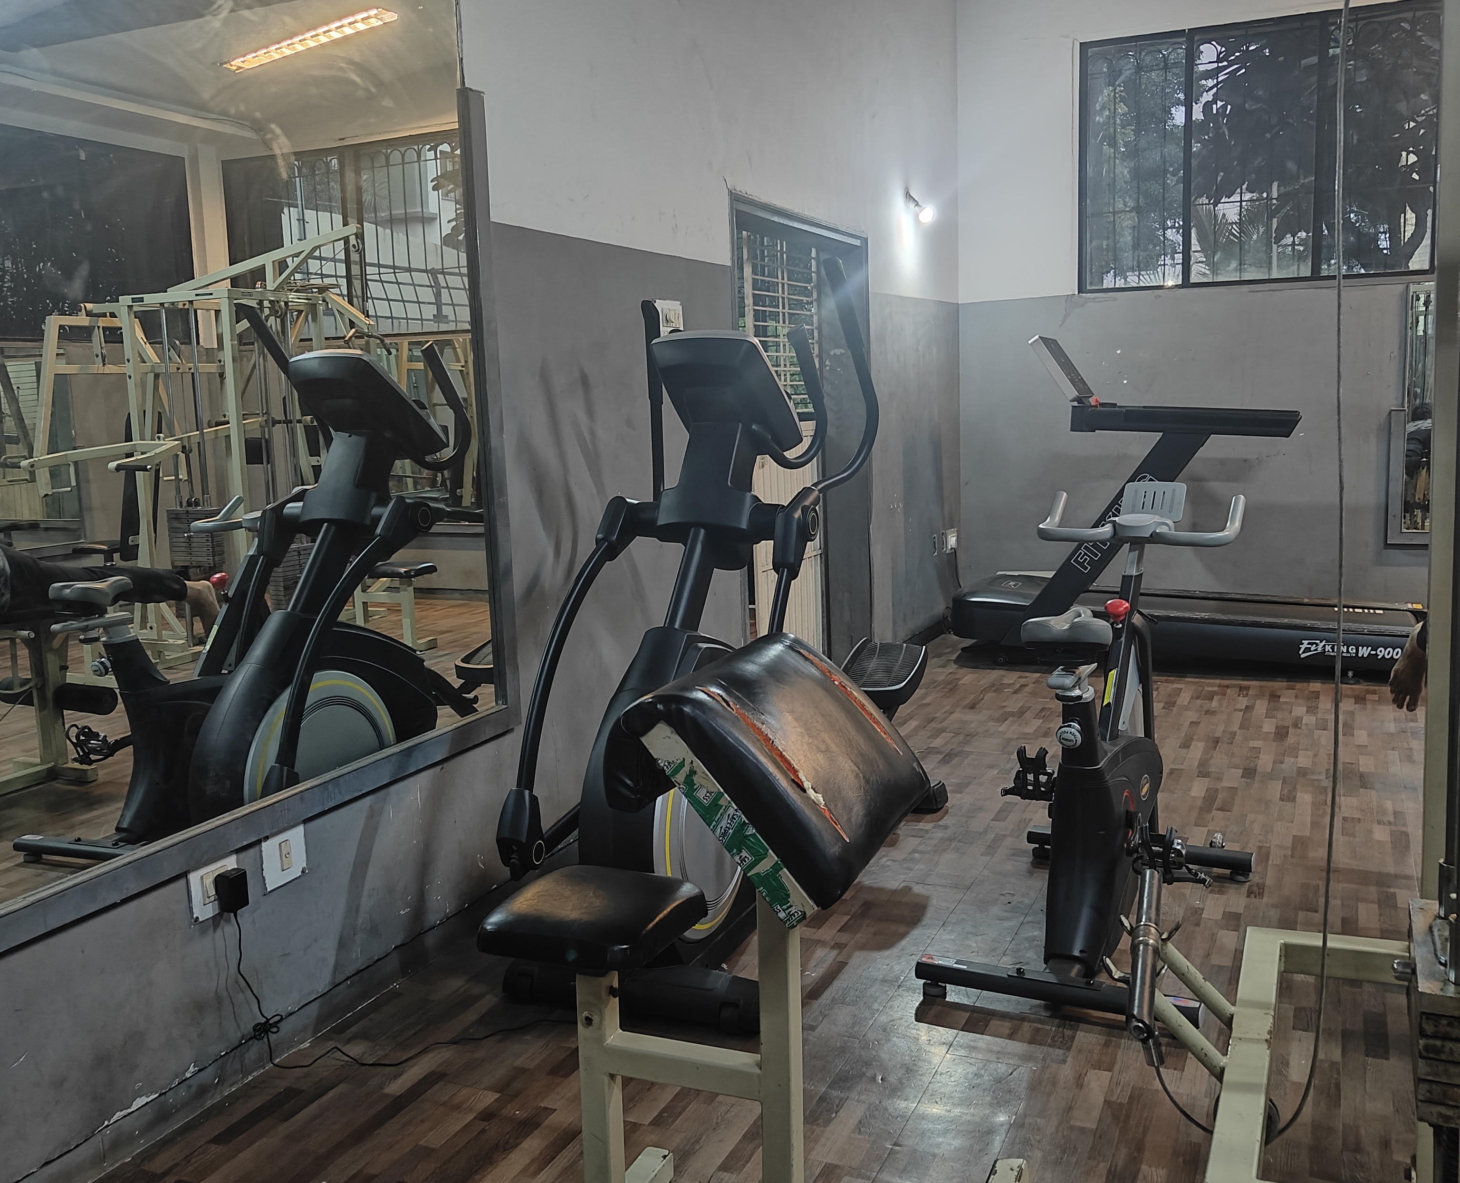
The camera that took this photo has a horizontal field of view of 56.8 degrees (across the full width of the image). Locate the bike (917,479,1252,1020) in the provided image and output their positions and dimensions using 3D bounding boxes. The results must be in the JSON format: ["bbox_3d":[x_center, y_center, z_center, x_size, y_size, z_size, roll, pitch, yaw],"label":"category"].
[{"bbox_3d":[0.914,0.314,3.303,0.626,1.112,1.132,2,9,24],"label":"bike"}]

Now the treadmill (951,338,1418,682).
[{"bbox_3d":[2.225,-0.456,6.555,2.194,1.579,0.874,2,9,24],"label":"treadmill"}]

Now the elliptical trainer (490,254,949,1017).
[{"bbox_3d":[0.061,-0.009,3.658,0.685,1.698,1.767,2,9,24],"label":"elliptical trainer"}]

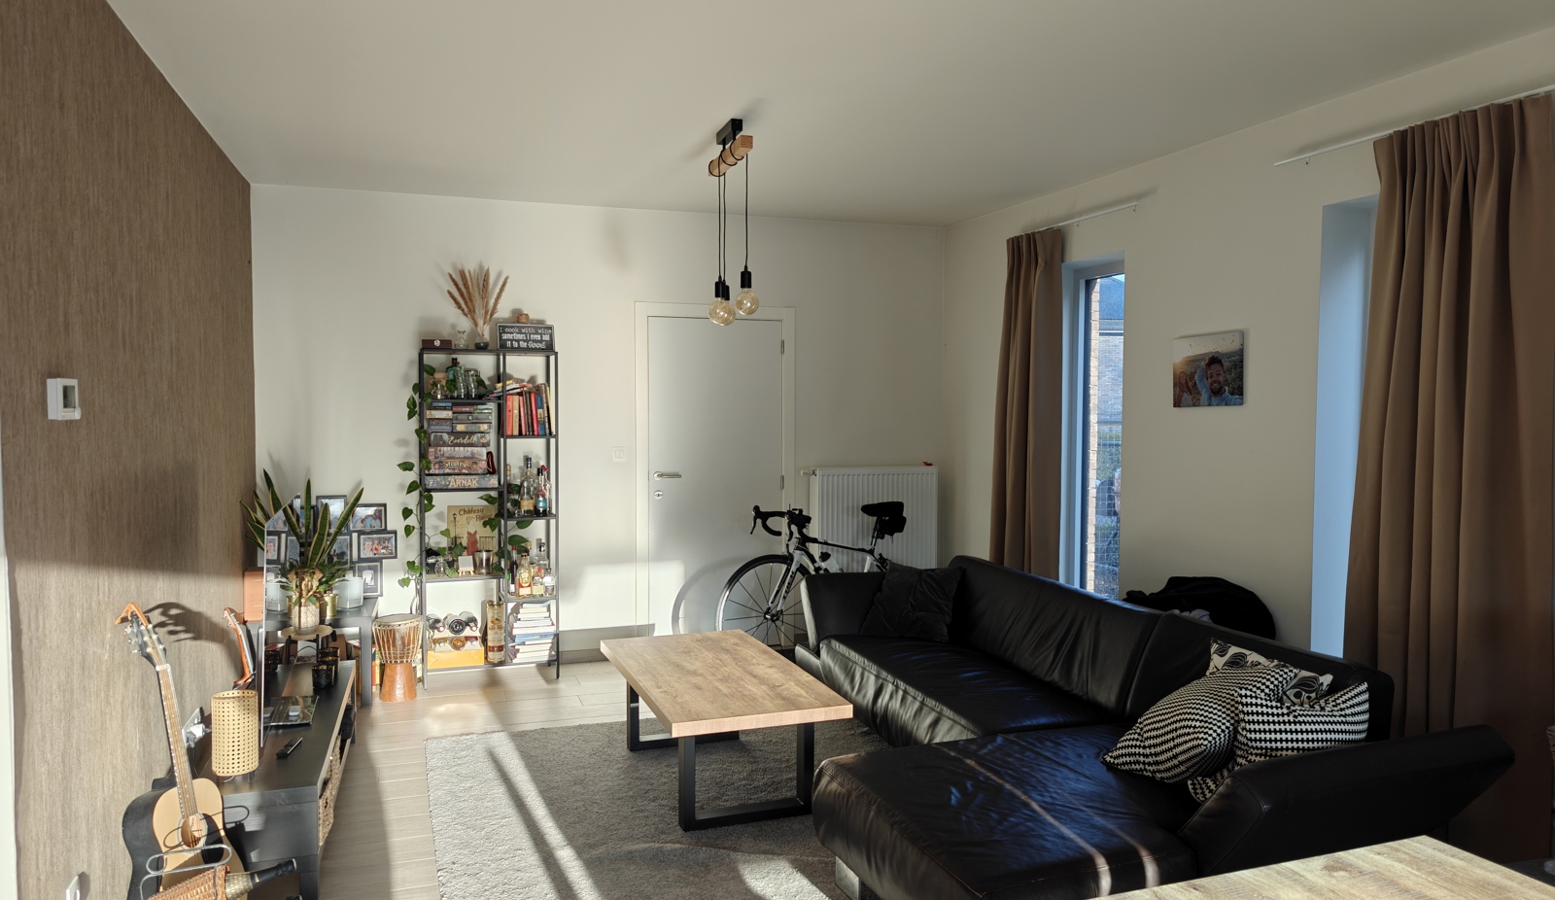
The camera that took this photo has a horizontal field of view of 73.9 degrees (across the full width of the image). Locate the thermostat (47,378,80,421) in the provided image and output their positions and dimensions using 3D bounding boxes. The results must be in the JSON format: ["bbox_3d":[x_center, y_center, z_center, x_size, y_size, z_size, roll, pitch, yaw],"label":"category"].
[{"bbox_3d":[-1.664,-0.118,2.413,0.034,0.096,0.125,-1,3,-19],"label":"thermostat"}]

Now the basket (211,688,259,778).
[{"bbox_3d":[-1.663,0.868,3.168,0.132,0.236,0.132,-1,3,-19],"label":"basket"}]

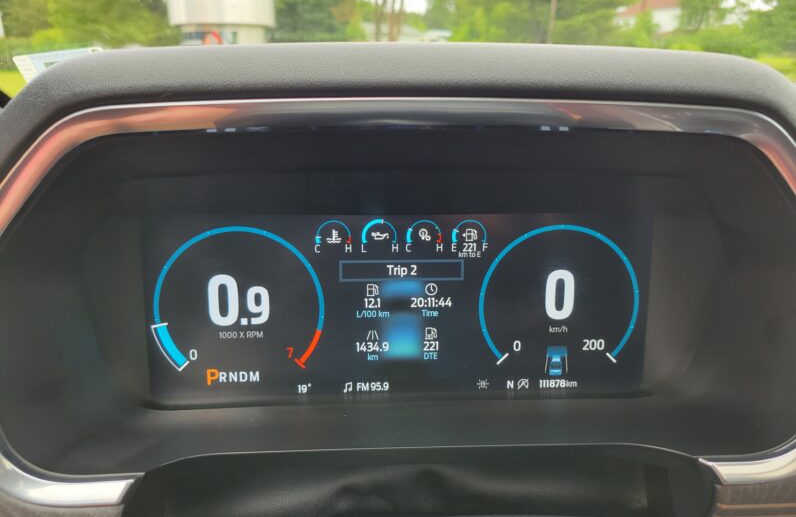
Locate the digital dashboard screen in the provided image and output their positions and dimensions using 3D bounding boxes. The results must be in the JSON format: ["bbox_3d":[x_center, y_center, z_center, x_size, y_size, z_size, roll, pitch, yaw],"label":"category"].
[{"bbox_3d":[0.003,0.027,0.354,0.290,0.110,0.020,0,9,-3],"label":"digital dashboard screen"}]

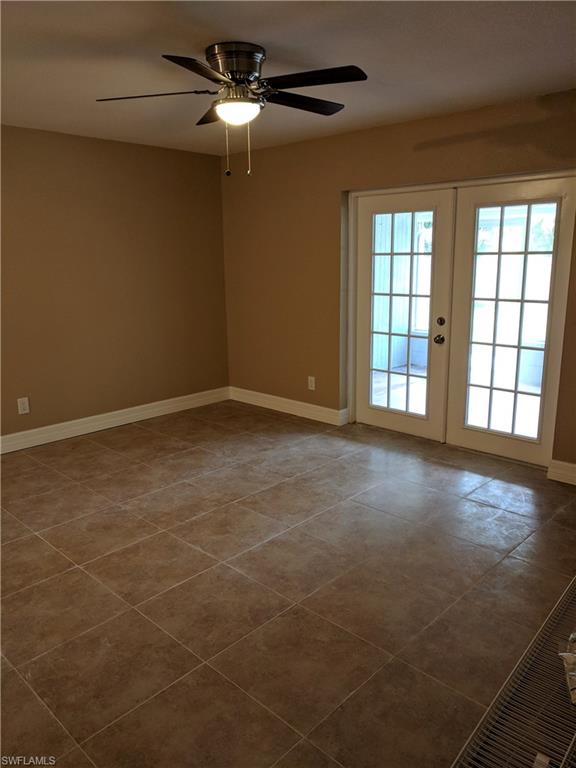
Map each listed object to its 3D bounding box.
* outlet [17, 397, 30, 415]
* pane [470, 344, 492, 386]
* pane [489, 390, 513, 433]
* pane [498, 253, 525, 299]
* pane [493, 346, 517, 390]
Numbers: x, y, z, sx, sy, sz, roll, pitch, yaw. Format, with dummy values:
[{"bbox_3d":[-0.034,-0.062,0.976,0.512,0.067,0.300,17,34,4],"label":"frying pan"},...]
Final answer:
[{"bbox_3d":[-2.121,0.179,4.632,0.013,0.122,0.078,11,17,43],"label":"outlet"},{"bbox_3d":[1.447,-0.135,4.309,0.163,0.308,0.020,11,17,43],"label":"pane"},{"bbox_3d":[1.583,0.205,4.255,0.163,0.308,0.020,11,17,43],"label":"pane"},{"bbox_3d":[1.569,-0.747,4.046,0.163,0.308,0.020,11,17,43],"label":"pane"},{"bbox_3d":[1.579,-0.109,4.185,0.163,0.308,0.020,11,17,43],"label":"pane"}]

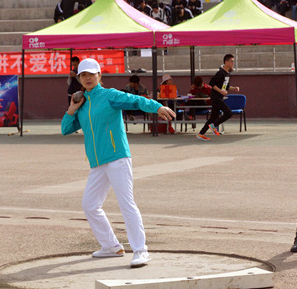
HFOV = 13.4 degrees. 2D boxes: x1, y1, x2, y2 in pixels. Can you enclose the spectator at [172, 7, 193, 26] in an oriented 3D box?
[{"bbox_3d":[1.029,-3.572,37.800,0.520,0.999,0.720,-1,4,9],"label":"spectator"}]

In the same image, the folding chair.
[{"bbox_3d":[1.894,-0.683,27.750,0.490,0.815,0.530,0,4,18],"label":"folding chair"}]

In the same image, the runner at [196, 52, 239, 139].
[{"bbox_3d":[1.392,-0.942,25.202,0.800,1.704,0.520,1,4,28],"label":"runner"}]

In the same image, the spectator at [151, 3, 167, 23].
[{"bbox_3d":[0.328,-3.642,37.800,0.520,1.127,0.750,0,4,16],"label":"spectator"}]

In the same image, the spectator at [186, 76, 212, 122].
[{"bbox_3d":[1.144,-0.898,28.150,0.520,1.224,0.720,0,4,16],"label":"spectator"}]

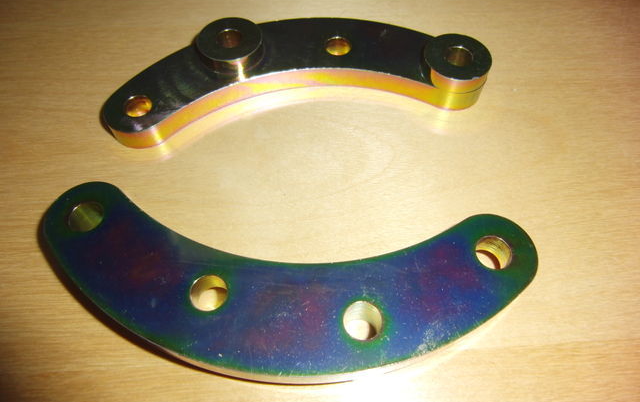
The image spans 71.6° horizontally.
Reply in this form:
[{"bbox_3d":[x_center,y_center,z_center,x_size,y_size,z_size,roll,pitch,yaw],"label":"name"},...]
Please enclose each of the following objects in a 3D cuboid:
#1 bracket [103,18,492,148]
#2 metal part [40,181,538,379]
[{"bbox_3d":[-0.010,-0.059,0.194,0.161,0.018,0.057,-8,60,-4],"label":"bracket"},{"bbox_3d":[-0.013,0.028,0.144,0.161,0.018,0.057,5,60,3],"label":"metal part"}]

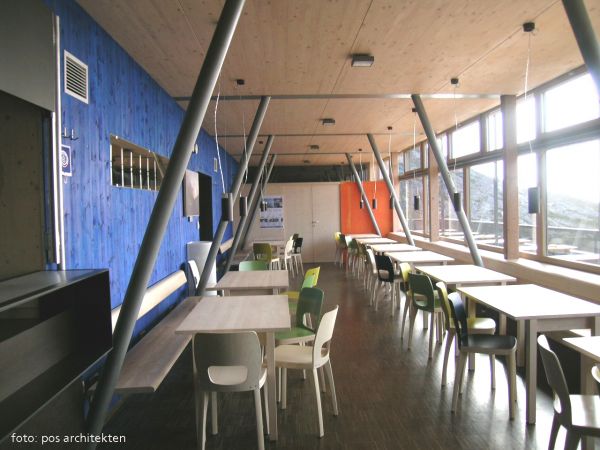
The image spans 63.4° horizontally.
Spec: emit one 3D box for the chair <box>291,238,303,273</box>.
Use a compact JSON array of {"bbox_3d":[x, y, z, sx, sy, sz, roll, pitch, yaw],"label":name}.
[{"bbox_3d":[-0.160,0.710,10.586,0.500,0.830,0.440,-2,2,-23],"label":"chair"}]

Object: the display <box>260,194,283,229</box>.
[{"bbox_3d":[-0.716,-0.323,12.429,0.584,0.850,0.030,-1,2,-2],"label":"display"}]

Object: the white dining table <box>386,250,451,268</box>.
[{"bbox_3d":[1.759,0.847,7.376,0.780,0.745,1.210,-1,2,-2],"label":"white dining table"}]

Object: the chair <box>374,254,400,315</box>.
[{"bbox_3d":[1.322,0.806,6.699,0.450,0.790,0.405,-2,2,-27],"label":"chair"}]

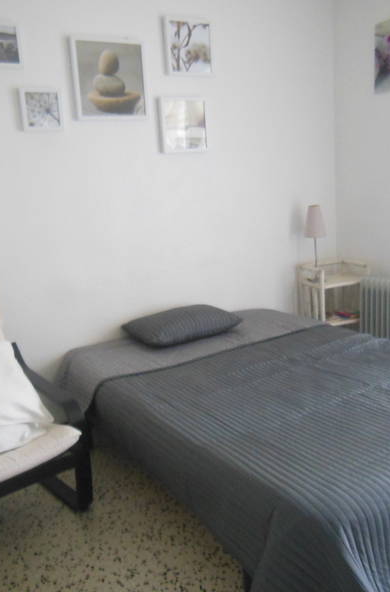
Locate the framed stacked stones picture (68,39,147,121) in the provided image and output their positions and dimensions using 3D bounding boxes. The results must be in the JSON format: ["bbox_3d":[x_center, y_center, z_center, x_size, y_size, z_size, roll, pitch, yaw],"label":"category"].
[{"bbox_3d":[-0.441,-1.127,2.978,0.404,0.401,0.030,-11,13,-31],"label":"framed stacked stones picture"}]

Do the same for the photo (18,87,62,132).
[{"bbox_3d":[-0.756,-0.913,2.805,0.193,0.197,0.030,-11,13,-31],"label":"photo"}]

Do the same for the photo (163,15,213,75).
[{"bbox_3d":[-0.033,-1.392,3.204,0.307,0.300,0.030,-11,13,-31],"label":"photo"}]

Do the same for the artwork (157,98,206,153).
[{"bbox_3d":[-0.062,-0.968,3.251,0.299,0.309,0.030,-11,13,-31],"label":"artwork"}]

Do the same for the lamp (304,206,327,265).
[{"bbox_3d":[0.795,-0.341,3.781,0.145,0.519,0.145,-11,13,-31],"label":"lamp"}]

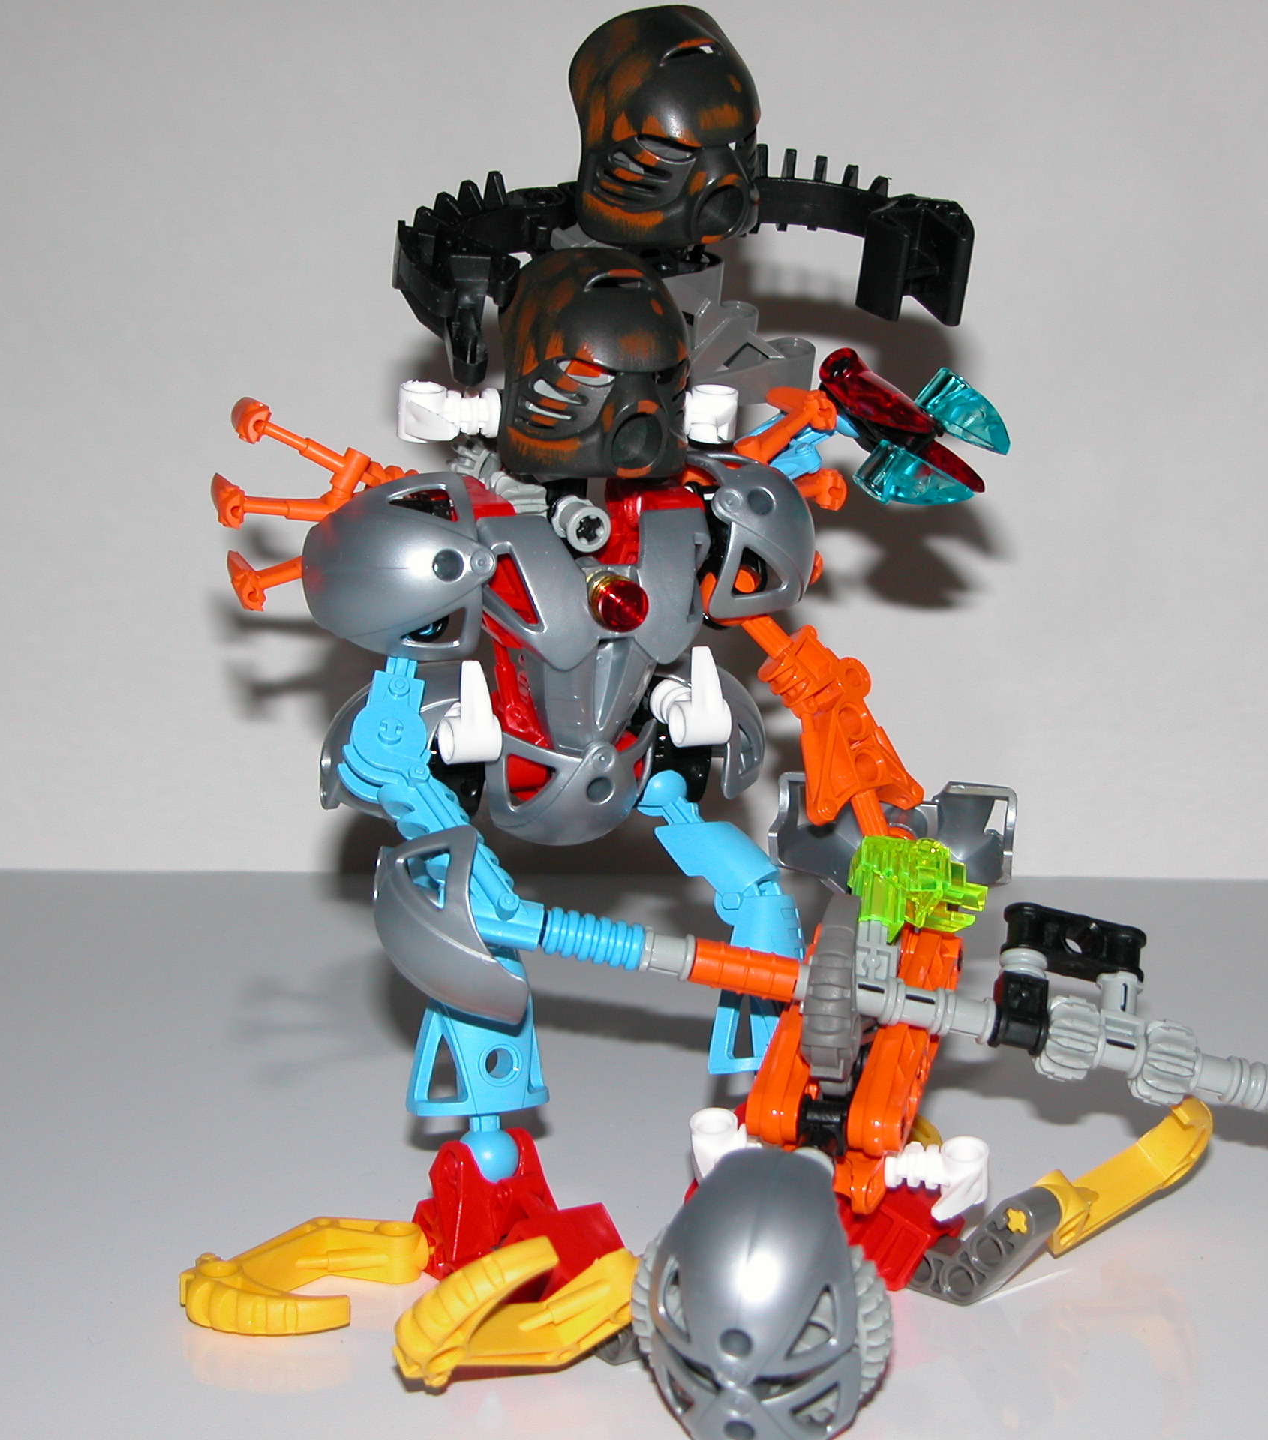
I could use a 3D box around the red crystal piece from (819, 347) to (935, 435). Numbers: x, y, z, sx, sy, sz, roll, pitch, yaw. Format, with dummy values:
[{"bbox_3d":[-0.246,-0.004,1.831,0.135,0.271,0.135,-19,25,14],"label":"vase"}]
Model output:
[{"bbox_3d":[0.041,-0.056,0.622,0.022,0.009,0.009,34,0,9],"label":"red crystal piece"}]

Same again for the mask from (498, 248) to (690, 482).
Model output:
[{"bbox_3d":[-0.006,-0.057,0.590,0.029,0.036,0.025,-5,25,-19],"label":"mask"}]

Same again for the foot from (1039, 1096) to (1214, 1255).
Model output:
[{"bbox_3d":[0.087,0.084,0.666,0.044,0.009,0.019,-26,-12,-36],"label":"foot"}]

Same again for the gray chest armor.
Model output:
[{"bbox_3d":[-0.012,-0.012,0.613,0.080,0.058,0.044,-5,17,-19],"label":"gray chest armor"}]

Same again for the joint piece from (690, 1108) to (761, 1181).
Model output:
[{"bbox_3d":[0.017,0.069,0.568,0.018,0.009,0.015,6,27,0],"label":"joint piece"}]

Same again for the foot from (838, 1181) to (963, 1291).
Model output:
[{"bbox_3d":[0.036,0.081,0.654,0.029,0.024,0.042,-7,16,-26],"label":"foot"}]

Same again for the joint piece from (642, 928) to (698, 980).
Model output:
[{"bbox_3d":[0.005,0.039,0.603,0.008,0.007,0.007,12,0,5],"label":"joint piece"}]

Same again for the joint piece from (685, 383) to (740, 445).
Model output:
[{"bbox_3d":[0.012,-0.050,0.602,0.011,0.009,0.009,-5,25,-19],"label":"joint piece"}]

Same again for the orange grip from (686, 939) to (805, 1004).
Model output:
[{"bbox_3d":[0.017,0.039,0.570,0.016,0.007,0.007,12,-28,-8],"label":"orange grip"}]

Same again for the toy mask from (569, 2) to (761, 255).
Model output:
[{"bbox_3d":[0.004,-0.095,0.592,0.028,0.036,0.024,-7,33,-27],"label":"toy mask"}]

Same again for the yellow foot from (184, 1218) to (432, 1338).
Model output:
[{"bbox_3d":[-0.054,0.092,0.608,0.039,0.009,0.033,2,14,9],"label":"yellow foot"}]

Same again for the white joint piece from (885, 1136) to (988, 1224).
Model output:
[{"bbox_3d":[0.047,0.072,0.568,0.018,0.009,0.015,6,27,0],"label":"white joint piece"}]

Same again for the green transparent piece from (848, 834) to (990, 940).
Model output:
[{"bbox_3d":[0.045,0.027,0.584,0.021,0.014,0.012,12,57,-8],"label":"green transparent piece"}]

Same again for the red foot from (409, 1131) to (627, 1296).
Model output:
[{"bbox_3d":[-0.022,0.084,0.641,0.029,0.024,0.039,-4,15,-16],"label":"red foot"}]

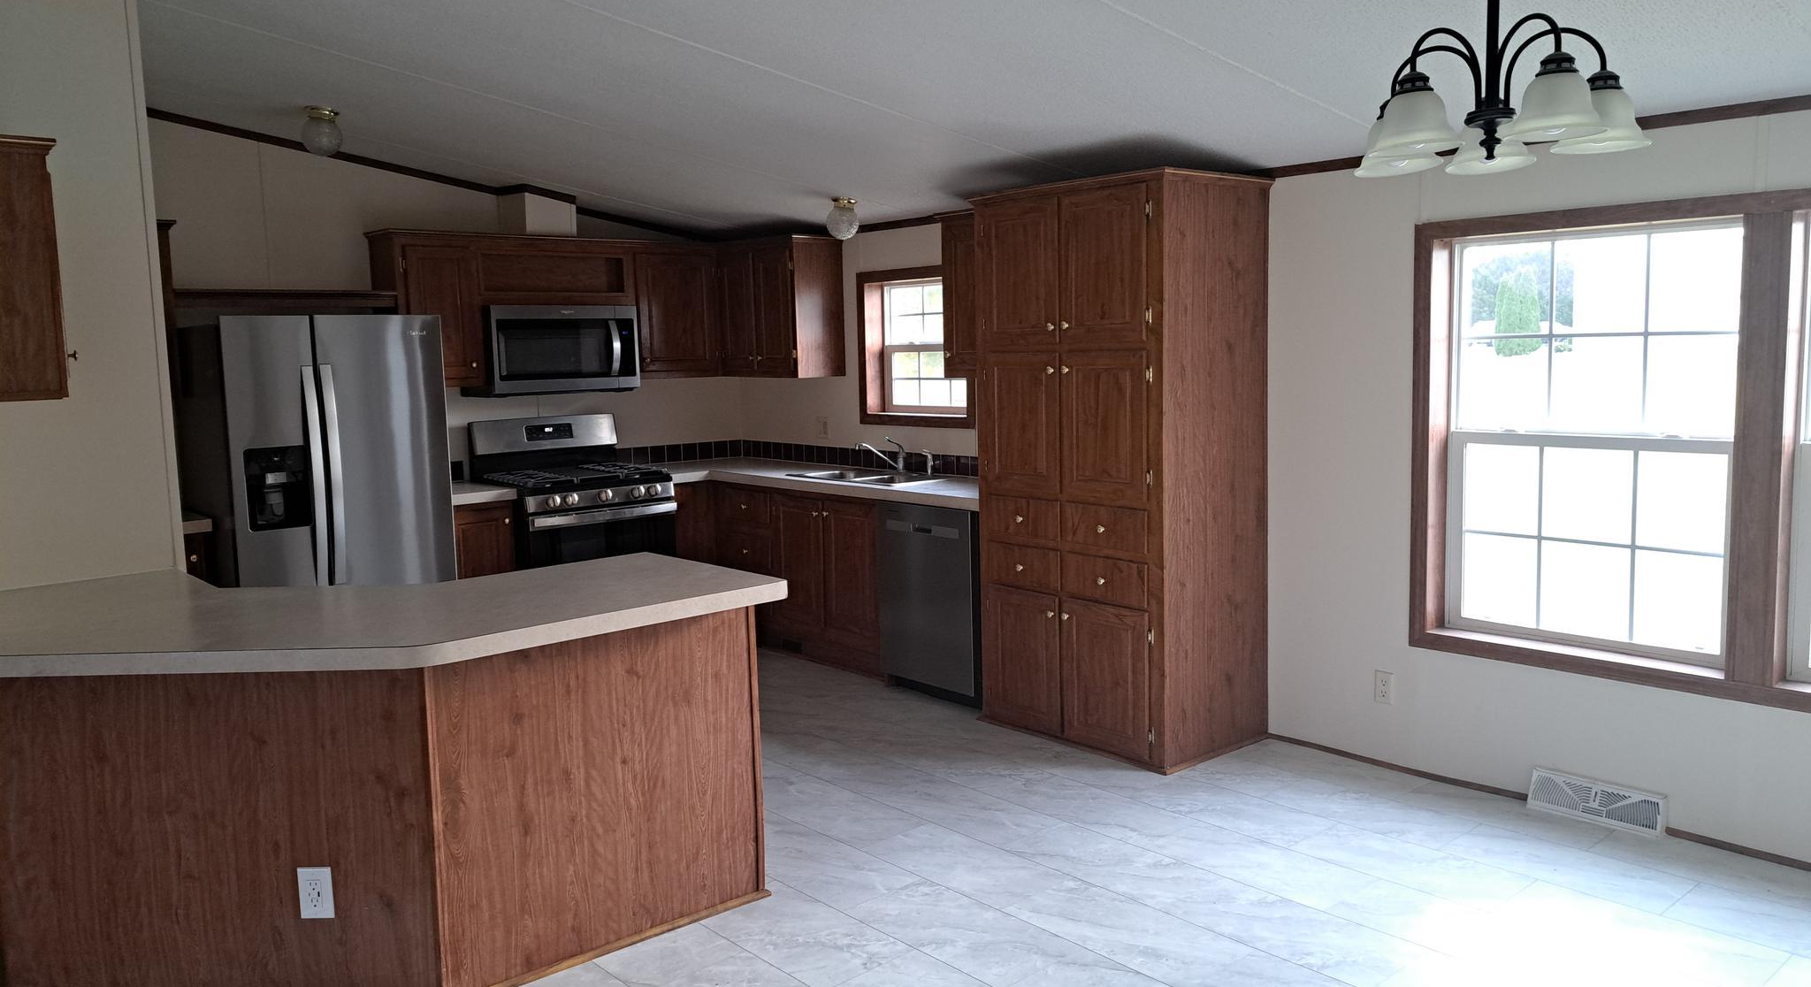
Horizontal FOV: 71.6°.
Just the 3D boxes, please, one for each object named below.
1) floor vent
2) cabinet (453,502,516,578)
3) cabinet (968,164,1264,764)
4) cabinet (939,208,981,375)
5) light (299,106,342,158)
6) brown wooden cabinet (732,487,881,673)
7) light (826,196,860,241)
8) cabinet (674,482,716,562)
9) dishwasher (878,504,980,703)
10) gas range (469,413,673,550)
[{"bbox_3d":[2.162,0.962,3.931,0.075,0.112,0.388,-7,9,-41],"label":"floor vent"},{"bbox_3d":[-2.132,0.444,6.023,0.338,0.845,0.585,-7,8,-40],"label":"cabinet"},{"bbox_3d":[0.810,-0.109,4.807,0.635,2.058,0.945,-7,8,-40],"label":"cabinet"},{"bbox_3d":[0.455,-0.863,5.411,0.320,0.720,0.550,-7,9,-41],"label":"cabinet"},{"bbox_3d":[-2.316,-1.427,4.993,0.155,0.190,0.155,5,1,-42],"label":"light"},{"bbox_3d":[-0.308,0.374,6.231,0.580,0.845,1.250,-7,8,-40],"label":"brown wooden cabinet"},{"bbox_3d":[-0.285,-1.241,5.714,0.155,0.190,0.155,5,1,0],"label":"light"},{"bbox_3d":[-1.278,0.343,6.746,0.255,0.845,0.585,-7,8,-40],"label":"cabinet"},{"bbox_3d":[0.299,0.432,5.517,0.585,0.835,0.623,-7,8,-40],"label":"dishwasher"},{"bbox_3d":[-1.655,0.224,6.344,0.775,1.187,0.690,-7,8,-40],"label":"gas range"}]

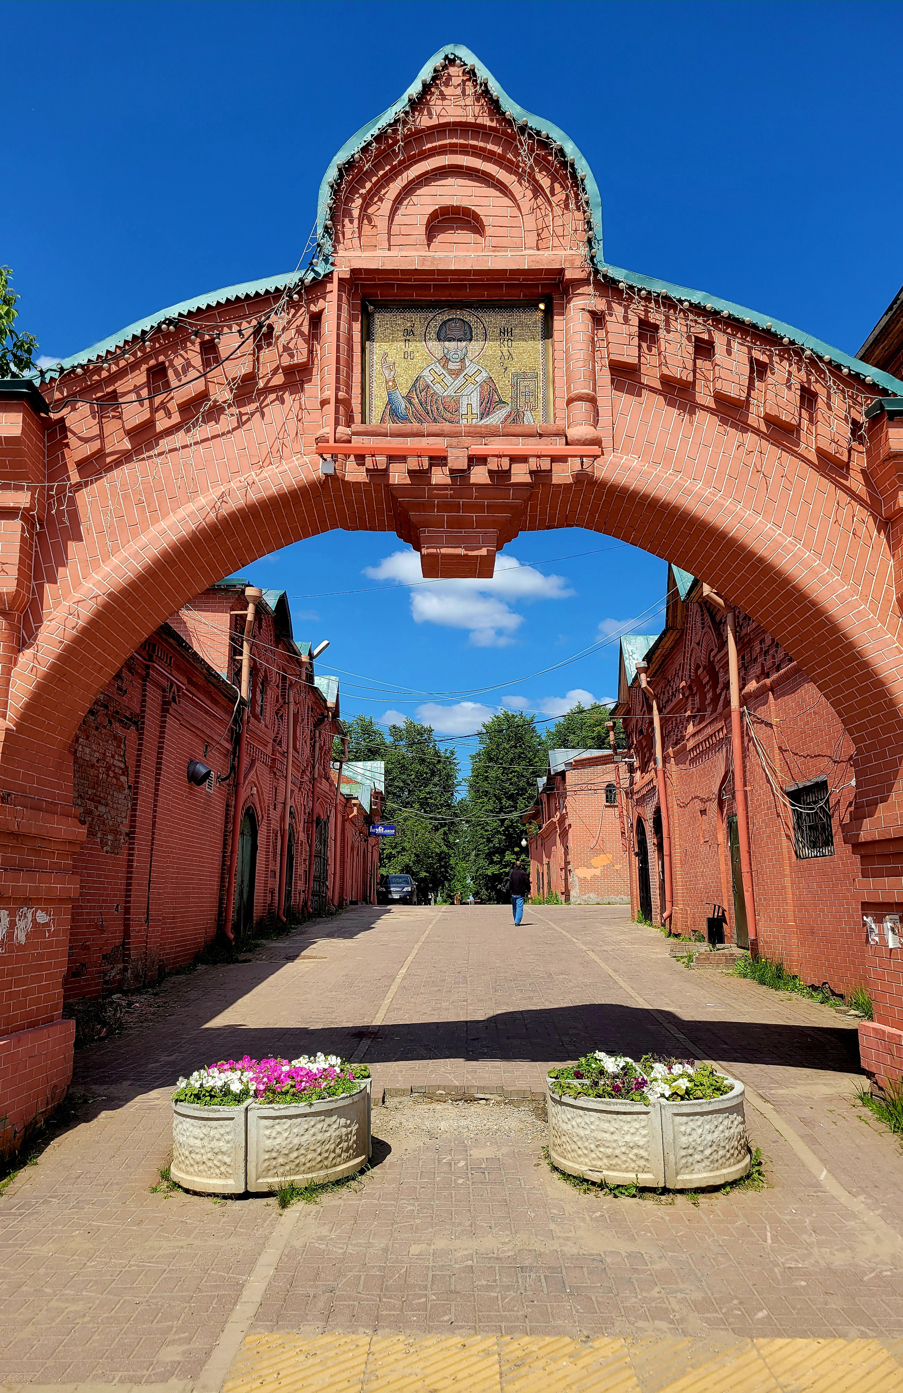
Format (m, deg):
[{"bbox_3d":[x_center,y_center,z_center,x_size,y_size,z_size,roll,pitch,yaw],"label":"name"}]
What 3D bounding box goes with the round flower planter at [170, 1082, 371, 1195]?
[{"bbox_3d":[-1.117,2.656,6.472,1.230,0.480,1.230,0,-11,0],"label":"round flower planter"}]

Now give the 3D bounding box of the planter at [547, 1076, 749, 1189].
[{"bbox_3d":[1.228,2.645,6.525,1.230,0.480,1.230,0,-11,0],"label":"planter"}]

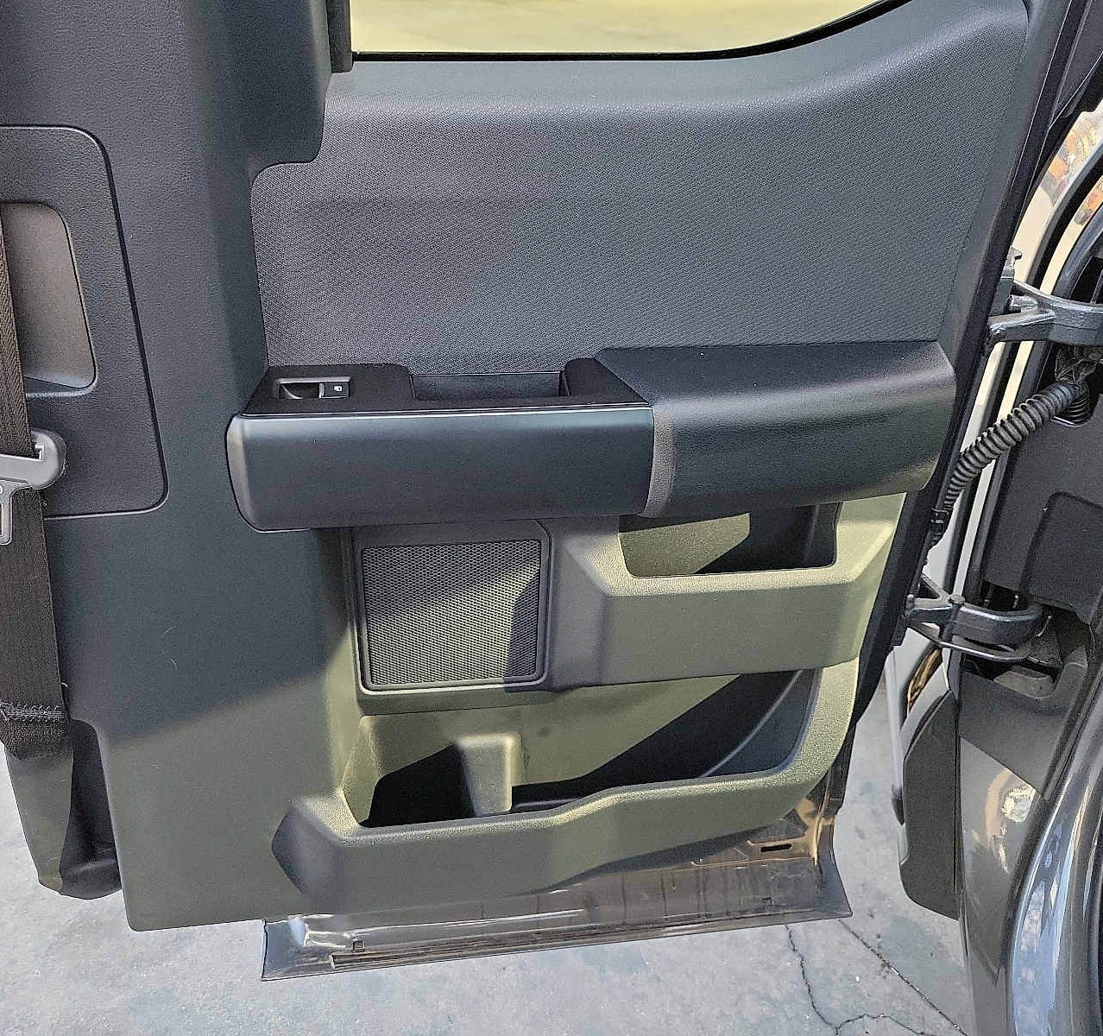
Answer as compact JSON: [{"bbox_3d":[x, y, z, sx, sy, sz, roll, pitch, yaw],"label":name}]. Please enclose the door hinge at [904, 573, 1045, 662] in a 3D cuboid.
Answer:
[{"bbox_3d":[0.352,0.082,0.867,0.097,0.048,0.062,-3,22,-8],"label":"door hinge"}]

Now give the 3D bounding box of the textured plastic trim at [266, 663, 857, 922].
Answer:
[{"bbox_3d":[0.013,0.202,0.771,0.430,0.175,0.080,-3,22,-8],"label":"textured plastic trim"}]

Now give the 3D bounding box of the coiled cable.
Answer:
[{"bbox_3d":[0.357,-0.045,0.816,0.090,0.120,0.050,-3,22,-8],"label":"coiled cable"}]

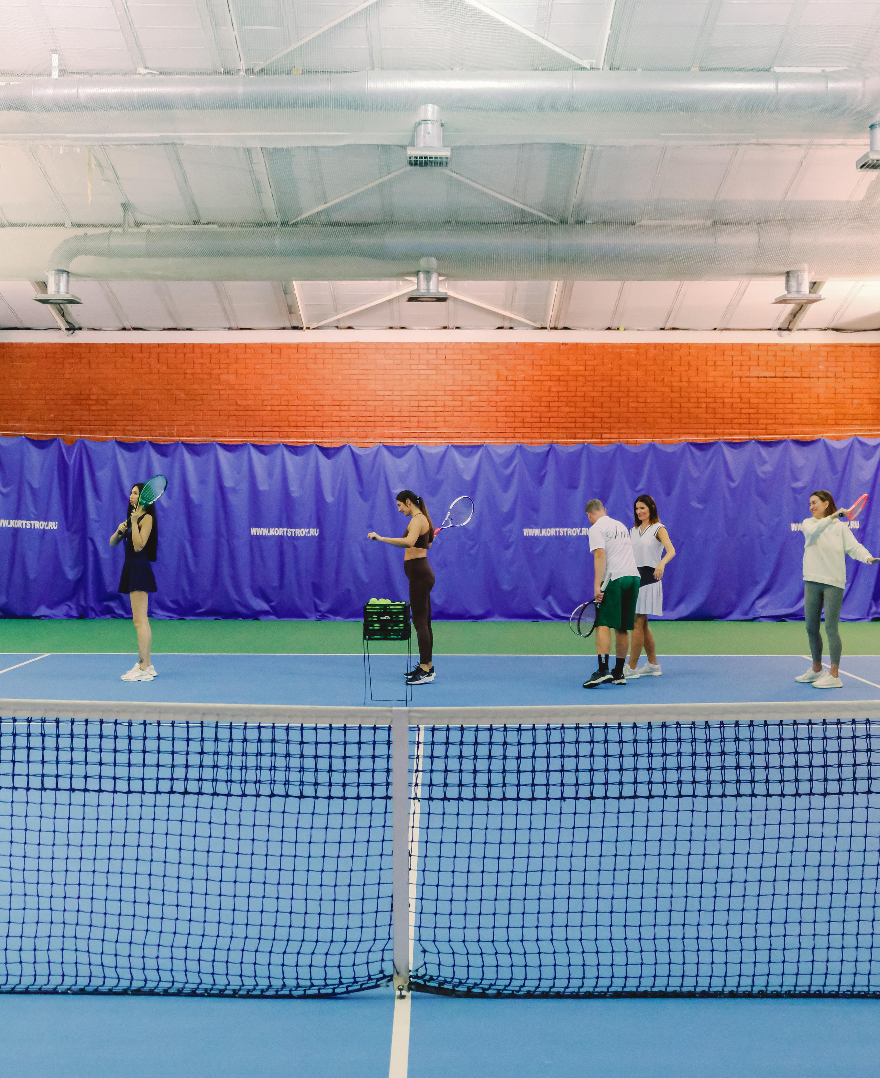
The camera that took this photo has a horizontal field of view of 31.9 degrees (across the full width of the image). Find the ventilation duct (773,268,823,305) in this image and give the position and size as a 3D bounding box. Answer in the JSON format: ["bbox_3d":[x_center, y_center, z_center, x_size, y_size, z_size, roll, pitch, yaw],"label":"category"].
[{"bbox_3d":[4.258,-3.002,18.300,0.460,0.375,0.440,0,1,-6],"label":"ventilation duct"}]

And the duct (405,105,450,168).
[{"bbox_3d":[-0.106,-3.933,15.000,0.430,0.524,0.440,0,1,0],"label":"duct"}]

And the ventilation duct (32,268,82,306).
[{"bbox_3d":[-4.543,-2.995,18.300,0.460,0.378,0.440,0,1,2],"label":"ventilation duct"}]

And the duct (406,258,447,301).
[{"bbox_3d":[-0.144,-3.080,18.300,0.460,0.487,0.440,0,1,-6],"label":"duct"}]

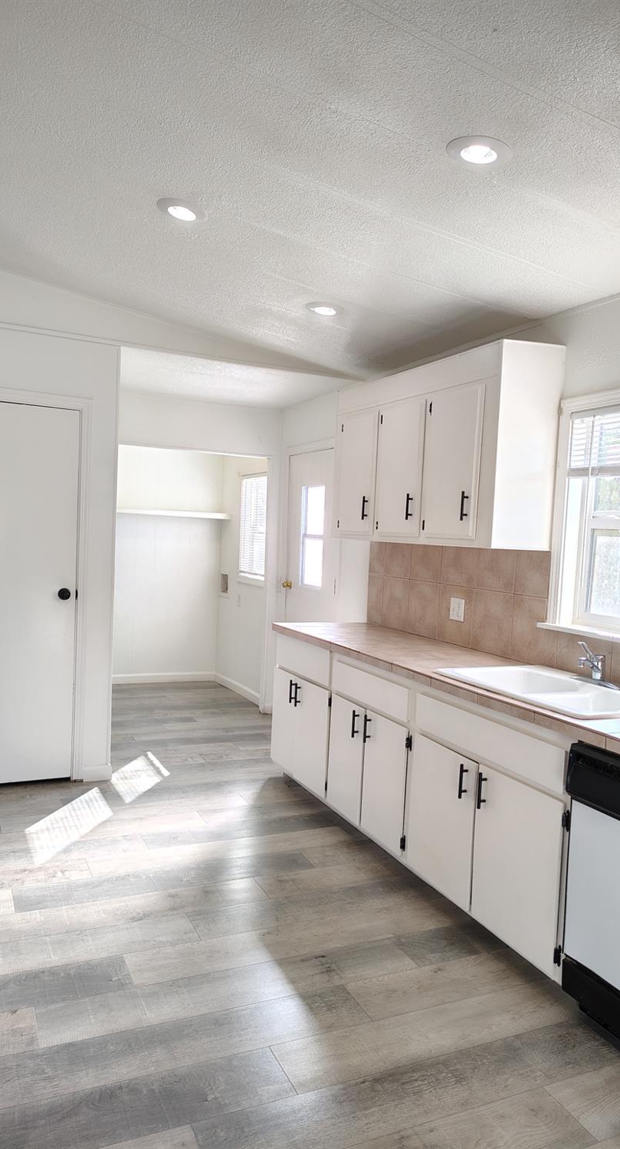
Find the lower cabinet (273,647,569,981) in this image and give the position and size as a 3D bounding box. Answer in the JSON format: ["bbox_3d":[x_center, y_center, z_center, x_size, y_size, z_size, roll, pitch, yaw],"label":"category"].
[{"bbox_3d":[0.571,0.844,3.688,0.645,0.835,2.454,1,3,-24],"label":"lower cabinet"}]

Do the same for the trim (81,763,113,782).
[{"bbox_3d":[-1.205,1.126,4.525,0.155,0.091,0.018,1,3,-24],"label":"trim"}]

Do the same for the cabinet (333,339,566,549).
[{"bbox_3d":[0.609,-0.584,4.050,0.322,0.864,1.519,1,3,-24],"label":"cabinet"}]

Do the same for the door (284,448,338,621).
[{"bbox_3d":[0.007,0.120,5.828,0.047,2.029,0.886,1,3,-24],"label":"door"}]

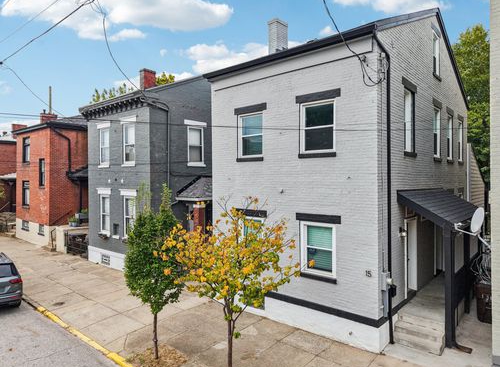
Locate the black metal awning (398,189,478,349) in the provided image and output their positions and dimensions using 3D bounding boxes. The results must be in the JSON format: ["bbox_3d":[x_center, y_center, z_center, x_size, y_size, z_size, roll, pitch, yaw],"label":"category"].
[{"bbox_3d":[5.464,1.891,9.758,1.201,3.542,4.256,0,1,41],"label":"black metal awning"}]

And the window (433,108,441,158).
[{"bbox_3d":[6.247,-1.687,11.673,0.099,1.626,0.988,0,1,41],"label":"window"}]

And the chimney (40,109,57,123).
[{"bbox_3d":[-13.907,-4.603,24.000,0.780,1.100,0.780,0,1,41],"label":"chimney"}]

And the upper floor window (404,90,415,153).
[{"bbox_3d":[4.156,-1.629,9.079,0.120,1.650,0.900,0,1,41],"label":"upper floor window"}]

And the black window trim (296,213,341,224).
[{"bbox_3d":[1.659,0.847,8.422,1.230,0.181,0.100,0,1,41],"label":"black window trim"}]

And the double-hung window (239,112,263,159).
[{"bbox_3d":[-0.006,-1.384,10.005,0.942,1.262,0.091,0,1,41],"label":"double-hung window"}]

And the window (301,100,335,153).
[{"bbox_3d":[1.684,-1.347,8.443,0.944,1.222,0.120,0,1,41],"label":"window"}]

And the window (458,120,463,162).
[{"bbox_3d":[8.597,-1.726,14.227,0.120,1.606,0.977,0,1,41],"label":"window"}]

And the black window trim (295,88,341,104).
[{"bbox_3d":[1.667,-2.128,8.505,1.231,0.190,0.103,0,1,41],"label":"black window trim"}]

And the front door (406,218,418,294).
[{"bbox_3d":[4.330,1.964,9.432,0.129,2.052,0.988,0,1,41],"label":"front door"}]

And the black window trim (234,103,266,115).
[{"bbox_3d":[0.019,-2.084,9.787,1.188,0.181,0.100,0,1,41],"label":"black window trim"}]

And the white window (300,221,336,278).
[{"bbox_3d":[1.699,1.607,8.497,0.977,1.272,0.120,0,1,41],"label":"white window"}]

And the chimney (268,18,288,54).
[{"bbox_3d":[1.090,-5.491,13.264,0.418,1.383,0.669,0,1,41],"label":"chimney"}]

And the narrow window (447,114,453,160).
[{"bbox_3d":[7.537,-1.724,13.169,0.099,1.626,0.988,0,1,41],"label":"narrow window"}]

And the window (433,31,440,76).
[{"bbox_3d":[6.021,-4.168,11.277,0.120,1.295,0.925,0,1,41],"label":"window"}]

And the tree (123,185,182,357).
[{"bbox_3d":[-2.098,1.951,7.667,1.368,3.876,1.368,0,1,41],"label":"tree"}]

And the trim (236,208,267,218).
[{"bbox_3d":[0.041,0.842,9.834,1.173,0.181,0.100,0,1,41],"label":"trim"}]

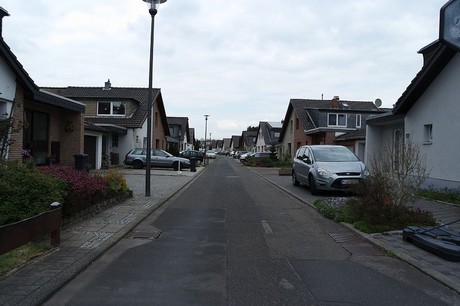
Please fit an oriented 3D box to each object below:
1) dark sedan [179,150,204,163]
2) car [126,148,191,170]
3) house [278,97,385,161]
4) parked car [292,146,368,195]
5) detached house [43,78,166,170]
[{"bbox_3d":[-4.848,0.424,32.297,4.200,1.440,1.720,1,0,3],"label":"dark sedan"},{"bbox_3d":[-5.089,0.430,21.789,4.580,1.440,1.760,1,0,-7],"label":"car"},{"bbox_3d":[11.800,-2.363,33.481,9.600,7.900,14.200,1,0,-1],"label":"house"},{"bbox_3d":[3.771,0.601,12.188,1.880,1.660,4.770,1,0,0],"label":"parked car"},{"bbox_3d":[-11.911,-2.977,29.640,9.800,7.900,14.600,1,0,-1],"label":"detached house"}]

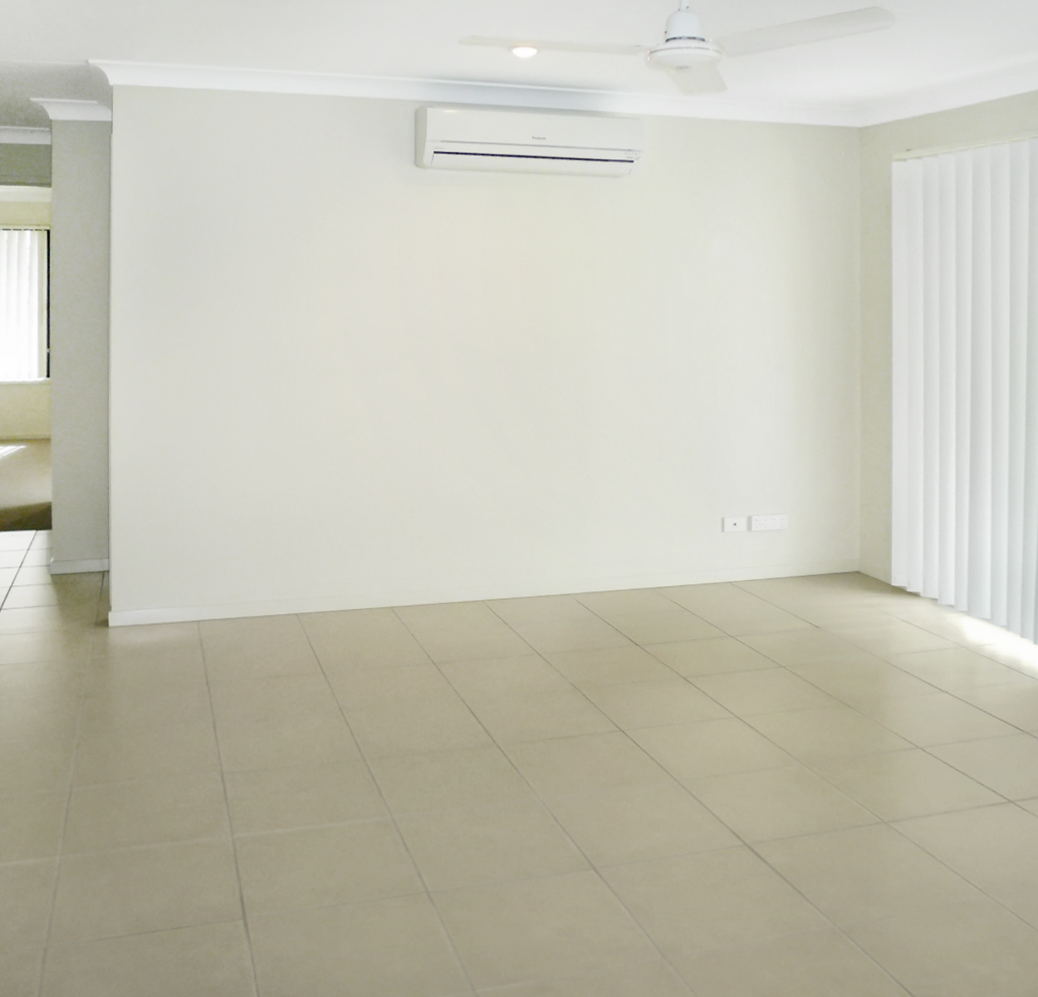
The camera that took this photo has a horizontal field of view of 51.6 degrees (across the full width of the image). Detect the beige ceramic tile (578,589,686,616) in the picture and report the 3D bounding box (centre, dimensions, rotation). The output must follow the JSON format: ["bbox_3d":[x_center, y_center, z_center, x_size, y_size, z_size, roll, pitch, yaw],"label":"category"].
[{"bbox_3d":[0.506,0.490,5.071,0.420,0.010,0.410,-2,10,-18],"label":"beige ceramic tile"}]

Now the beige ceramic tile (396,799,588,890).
[{"bbox_3d":[-0.082,0.901,2.823,0.430,0.010,0.405,-2,11,-18],"label":"beige ceramic tile"}]

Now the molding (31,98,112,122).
[{"bbox_3d":[-2.179,-1.898,5.240,0.410,0.090,0.090,-2,11,-18],"label":"molding"}]

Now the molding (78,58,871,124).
[{"bbox_3d":[0.018,-1.829,4.890,3.591,0.090,0.090,-4,11,-17],"label":"molding"}]

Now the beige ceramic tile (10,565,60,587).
[{"bbox_3d":[-2.504,0.423,5.893,0.450,0.012,0.450,-2,10,-18],"label":"beige ceramic tile"}]

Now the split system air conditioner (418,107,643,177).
[{"bbox_3d":[0.055,-1.680,5.070,1.060,0.265,0.220,-2,11,-18],"label":"split system air conditioner"}]

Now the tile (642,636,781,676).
[{"bbox_3d":[0.825,0.678,4.656,0.450,0.012,0.450,-2,10,-18],"label":"tile"}]

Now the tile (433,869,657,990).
[{"bbox_3d":[0.051,1.020,2.558,0.441,0.012,0.419,-2,11,-18],"label":"tile"}]

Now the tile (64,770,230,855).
[{"bbox_3d":[-1.073,0.902,3.126,0.450,0.012,0.450,-2,10,-18],"label":"tile"}]

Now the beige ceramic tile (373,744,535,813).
[{"bbox_3d":[-0.220,0.879,3.402,0.450,0.012,0.450,-2,10,-18],"label":"beige ceramic tile"}]

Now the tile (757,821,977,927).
[{"bbox_3d":[0.938,1.015,2.920,0.455,0.010,0.445,-3,11,-18],"label":"tile"}]

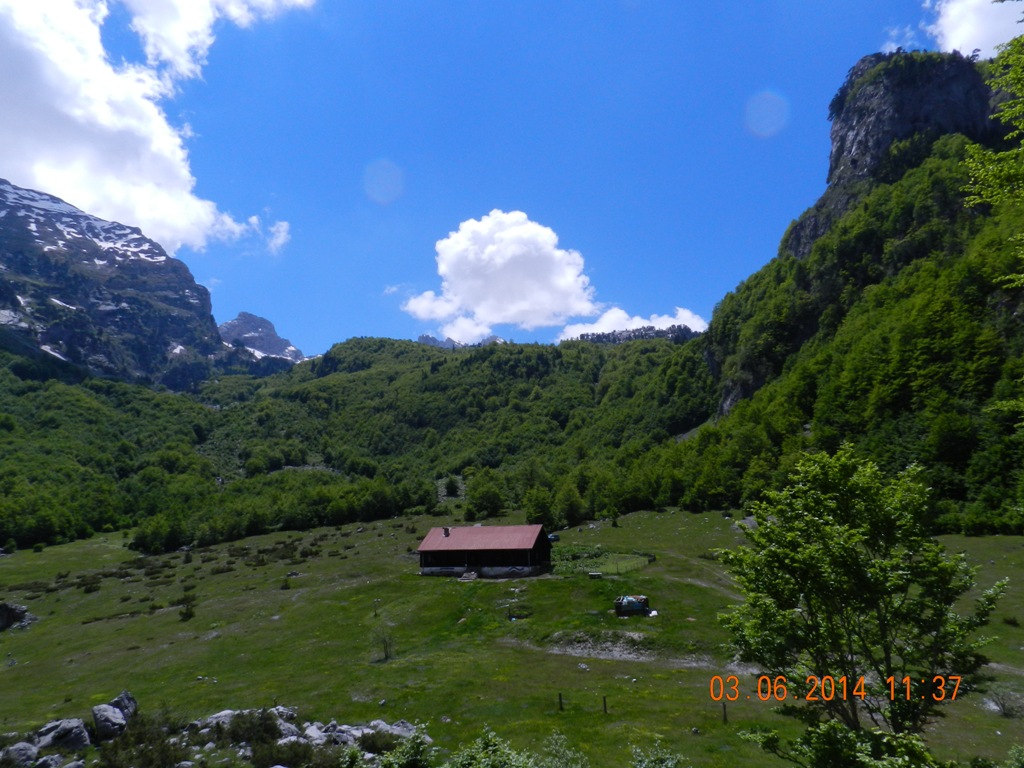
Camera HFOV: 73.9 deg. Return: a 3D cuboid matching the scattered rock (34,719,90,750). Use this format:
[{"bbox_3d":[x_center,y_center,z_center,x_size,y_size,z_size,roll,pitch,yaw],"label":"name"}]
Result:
[{"bbox_3d":[-25.242,19.677,38.300,2.670,1.340,2.130,4,-12,-32],"label":"scattered rock"}]

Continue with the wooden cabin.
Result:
[{"bbox_3d":[-3.390,22.140,90.550,16.240,6.230,7.880,-7,-11,22],"label":"wooden cabin"}]

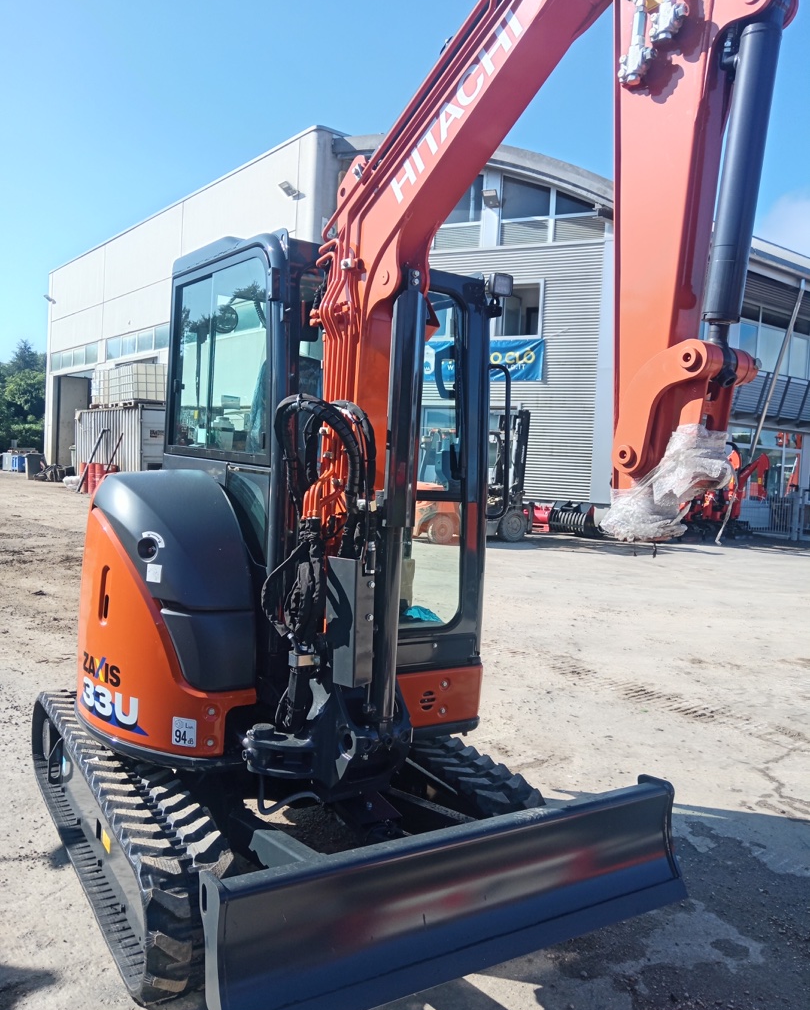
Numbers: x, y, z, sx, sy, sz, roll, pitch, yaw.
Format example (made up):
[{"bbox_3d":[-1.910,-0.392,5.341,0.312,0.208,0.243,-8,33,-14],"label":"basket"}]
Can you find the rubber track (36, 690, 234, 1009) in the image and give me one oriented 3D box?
[{"bbox_3d":[-1.153,1.188,3.336,0.310,0.470,2.080,2,5,-32],"label":"rubber track"}]

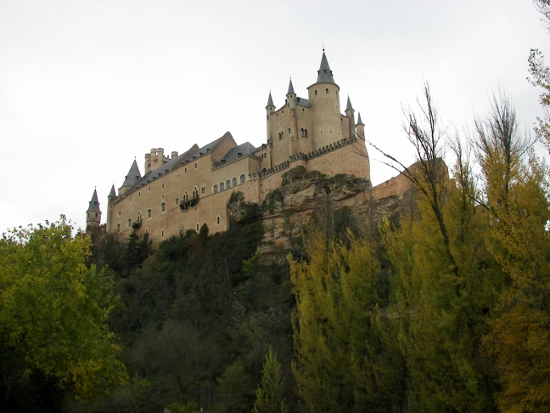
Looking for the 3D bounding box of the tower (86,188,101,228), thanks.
[{"bbox_3d":[-81.839,1.018,259.502,6.200,19.250,6.200,3,-14,-17],"label":"tower"}]

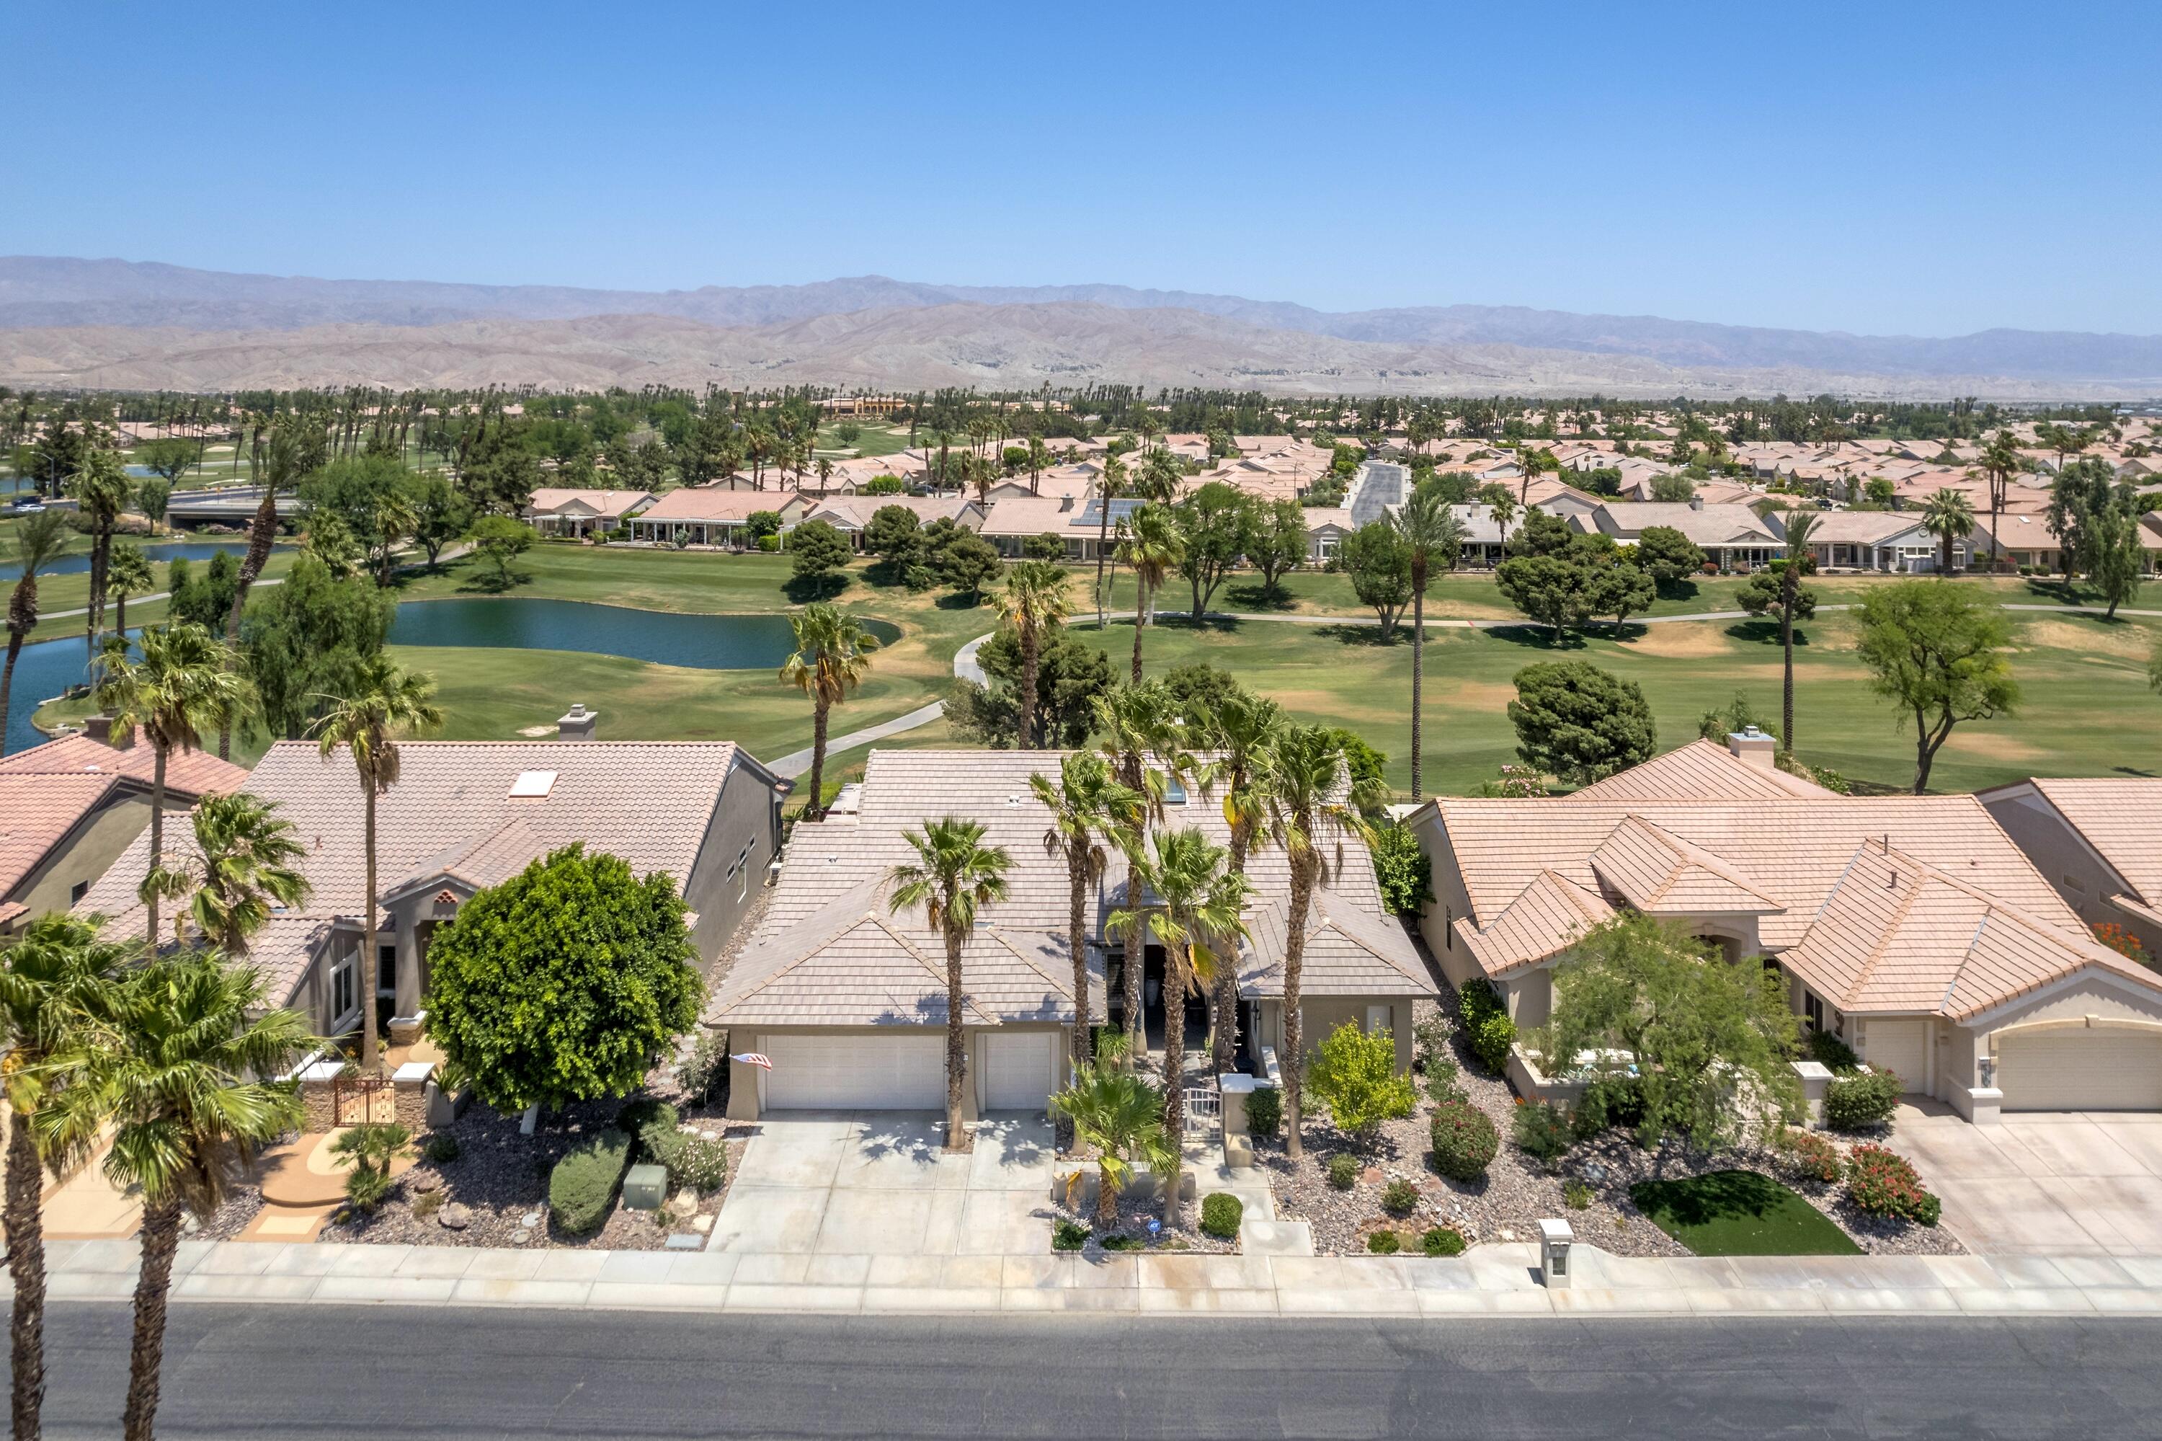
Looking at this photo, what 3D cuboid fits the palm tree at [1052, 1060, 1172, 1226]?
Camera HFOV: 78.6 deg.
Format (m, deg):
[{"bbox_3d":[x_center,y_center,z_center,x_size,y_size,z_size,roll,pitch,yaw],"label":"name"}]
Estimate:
[{"bbox_3d":[0.695,9.903,30.575,2.843,3.965,2.843,0,14,0],"label":"palm tree"}]

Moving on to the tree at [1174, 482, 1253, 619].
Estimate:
[{"bbox_3d":[11.107,-14.103,111.320,7.055,11.705,7.055,0,14,0],"label":"tree"}]

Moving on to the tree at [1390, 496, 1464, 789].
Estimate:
[{"bbox_3d":[15.510,-2.991,60.559,3.491,15.035,3.491,0,14,0],"label":"tree"}]

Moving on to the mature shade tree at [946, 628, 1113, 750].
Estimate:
[{"bbox_3d":[-2.669,-0.954,67.476,8.519,7.540,8.519,0,14,0],"label":"mature shade tree"}]

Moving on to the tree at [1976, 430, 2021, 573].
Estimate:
[{"bbox_3d":[96.434,-22.885,138.861,4.800,14.930,4.800,0,14,0],"label":"tree"}]

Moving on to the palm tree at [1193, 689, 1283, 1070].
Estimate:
[{"bbox_3d":[4.163,4.630,36.295,2.573,11.292,2.573,0,14,0],"label":"palm tree"}]

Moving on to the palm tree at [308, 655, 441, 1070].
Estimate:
[{"bbox_3d":[-19.617,4.175,36.695,3.630,12.220,3.630,0,14,0],"label":"palm tree"}]

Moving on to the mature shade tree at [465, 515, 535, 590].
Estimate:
[{"bbox_3d":[-62.232,-18.055,141.816,7.000,7.900,7.000,0,13,0],"label":"mature shade tree"}]

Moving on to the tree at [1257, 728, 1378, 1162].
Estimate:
[{"bbox_3d":[5.721,5.661,32.649,2.900,11.300,2.900,0,13,0],"label":"tree"}]

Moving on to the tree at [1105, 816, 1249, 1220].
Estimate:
[{"bbox_3d":[2.163,7.086,30.022,3.276,9.715,3.276,0,14,0],"label":"tree"}]

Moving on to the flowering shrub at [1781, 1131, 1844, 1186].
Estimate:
[{"bbox_3d":[18.499,10.945,33.376,1.400,0.900,1.250,0,13,0],"label":"flowering shrub"}]

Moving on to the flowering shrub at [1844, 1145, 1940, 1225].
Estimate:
[{"bbox_3d":[19.444,11.048,31.766,2.150,1.380,2.150,0,14,0],"label":"flowering shrub"}]

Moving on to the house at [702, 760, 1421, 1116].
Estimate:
[{"bbox_3d":[0.055,5.102,45.278,19.650,6.000,22.600,0,14,0],"label":"house"}]

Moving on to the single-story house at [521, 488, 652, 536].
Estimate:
[{"bbox_3d":[-65.548,-27.741,177.500,17.000,5.300,15.500,4,14,16],"label":"single-story house"}]

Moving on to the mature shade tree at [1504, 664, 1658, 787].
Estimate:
[{"bbox_3d":[24.726,0.415,65.204,7.190,6.630,7.190,0,14,0],"label":"mature shade tree"}]

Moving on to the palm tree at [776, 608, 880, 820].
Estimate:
[{"bbox_3d":[-10.806,-0.081,57.497,4.419,10.064,4.419,0,14,0],"label":"palm tree"}]

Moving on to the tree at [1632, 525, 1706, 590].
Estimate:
[{"bbox_3d":[59.074,-16.263,132.693,7.296,6.440,7.296,0,14,0],"label":"tree"}]

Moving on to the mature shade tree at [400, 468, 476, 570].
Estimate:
[{"bbox_3d":[-69.642,-21.690,143.029,8.874,10.505,8.874,0,14,0],"label":"mature shade tree"}]

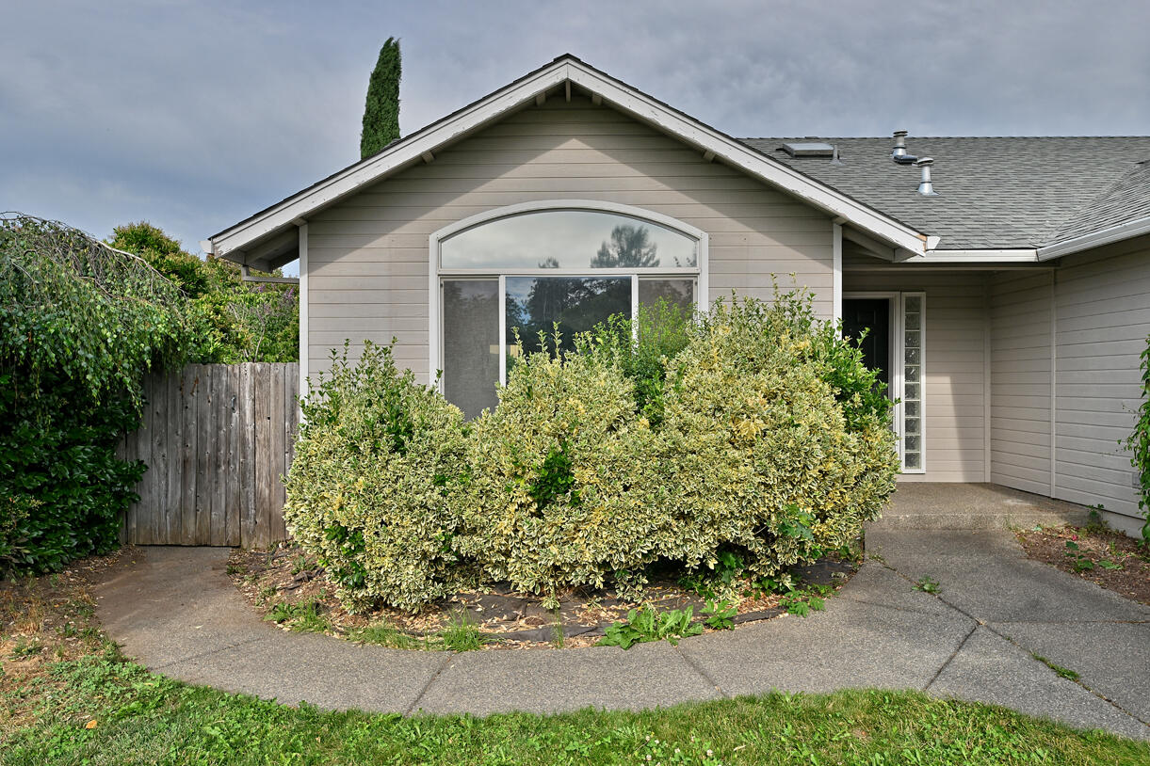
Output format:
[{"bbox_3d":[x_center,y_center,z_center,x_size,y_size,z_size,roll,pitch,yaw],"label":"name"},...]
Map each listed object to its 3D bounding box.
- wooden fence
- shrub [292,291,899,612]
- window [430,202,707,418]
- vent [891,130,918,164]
[{"bbox_3d":[-3.510,0.686,7.250,1.780,1.740,0.080,0,0,0],"label":"wooden fence"},{"bbox_3d":[0.130,0.370,5.800,4.500,2.150,1.800,0,0,0],"label":"shrub"},{"bbox_3d":[-0.061,-0.580,7.100,2.560,2.230,0.120,0,0,0],"label":"window"},{"bbox_3d":[4.803,-3.447,11.200,0.350,0.480,0.330,0,0,0],"label":"vent"}]

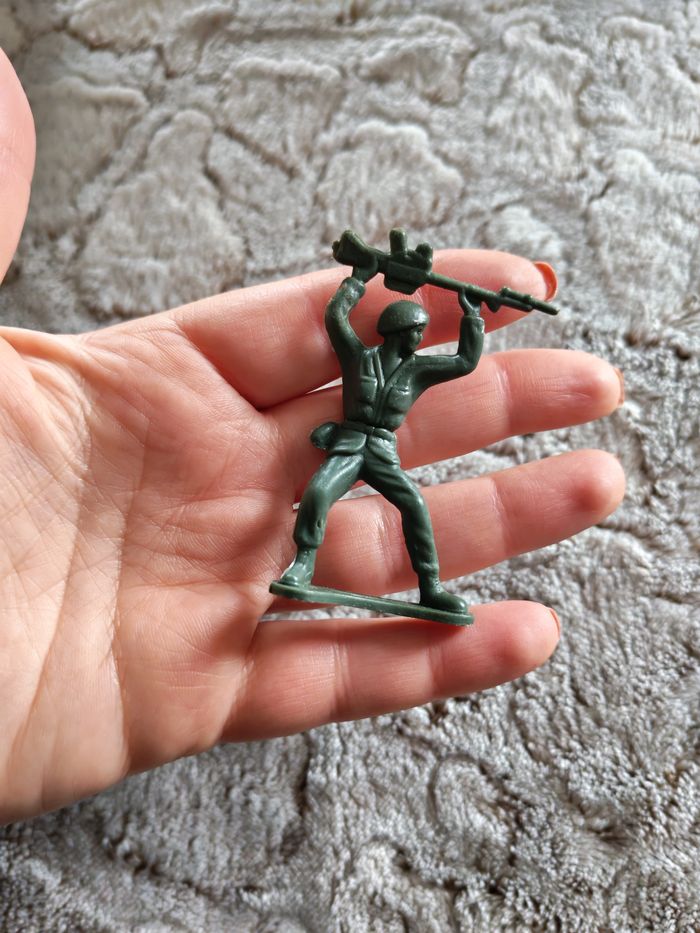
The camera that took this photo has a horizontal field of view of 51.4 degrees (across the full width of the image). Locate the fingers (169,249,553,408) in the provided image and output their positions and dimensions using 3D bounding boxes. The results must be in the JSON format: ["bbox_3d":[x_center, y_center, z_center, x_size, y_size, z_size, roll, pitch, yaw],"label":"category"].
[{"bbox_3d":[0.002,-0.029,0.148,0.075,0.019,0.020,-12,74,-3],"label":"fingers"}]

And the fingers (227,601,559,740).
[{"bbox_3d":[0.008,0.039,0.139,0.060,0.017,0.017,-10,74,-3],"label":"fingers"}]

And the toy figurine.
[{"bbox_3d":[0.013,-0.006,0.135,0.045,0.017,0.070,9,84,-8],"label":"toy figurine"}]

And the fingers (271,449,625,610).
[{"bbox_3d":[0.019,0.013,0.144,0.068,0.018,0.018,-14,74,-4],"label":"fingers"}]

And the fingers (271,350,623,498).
[{"bbox_3d":[0.019,-0.009,0.147,0.070,0.018,0.018,-13,74,-4],"label":"fingers"}]

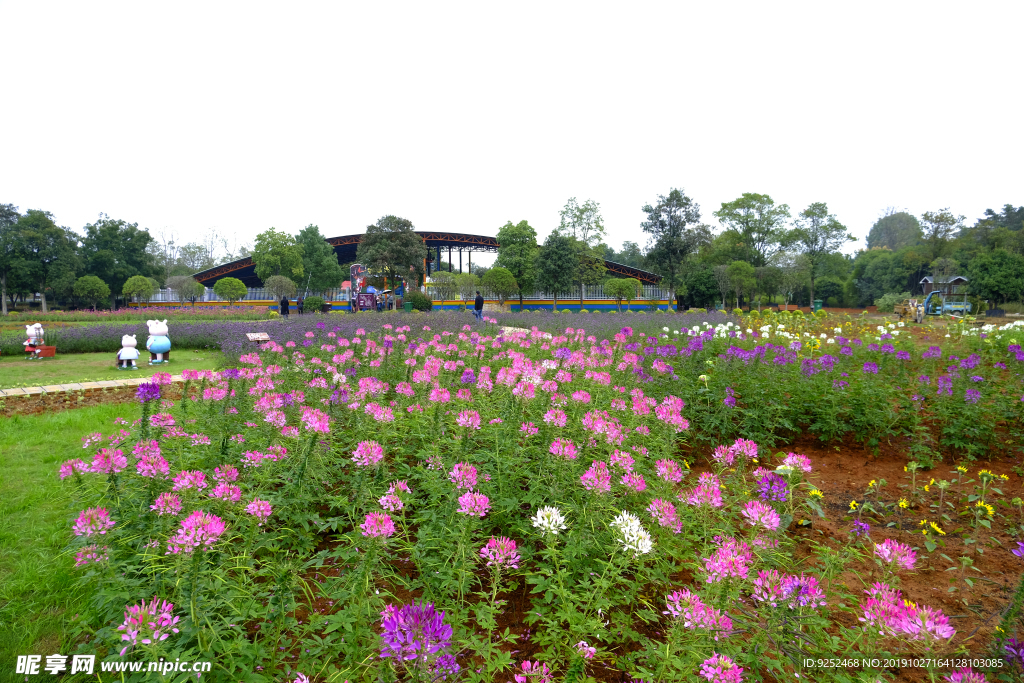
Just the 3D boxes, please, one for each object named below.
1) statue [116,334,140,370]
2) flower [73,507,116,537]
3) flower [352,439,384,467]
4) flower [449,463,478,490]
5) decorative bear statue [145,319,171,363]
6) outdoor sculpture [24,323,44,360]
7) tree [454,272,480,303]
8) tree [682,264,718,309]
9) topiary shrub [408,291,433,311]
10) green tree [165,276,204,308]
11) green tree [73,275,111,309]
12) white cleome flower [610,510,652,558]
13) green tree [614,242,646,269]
[{"bbox_3d":[-7.965,0.229,13.600,0.480,0.745,0.400,-2,5,-30],"label":"statue"},{"bbox_3d":[-1.340,0.578,2.100,0.122,0.088,0.120,0,4,0],"label":"flower"},{"bbox_3d":[-0.691,0.539,3.150,0.151,0.119,0.151,0,4,0],"label":"flower"},{"bbox_3d":[-0.199,0.554,2.687,0.123,0.114,0.117,0,4,0],"label":"flower"},{"bbox_3d":[-7.920,0.007,14.700,0.550,1.020,0.530,-3,5,-38],"label":"decorative bear statue"},{"bbox_3d":[-11.816,0.006,16.200,0.483,0.904,0.386,-2,5,-30],"label":"outdoor sculpture"},{"bbox_3d":[-3.730,-4.229,54.838,2.186,3.092,2.186,0,4,0],"label":"tree"},{"bbox_3d":[17.862,-5.046,62.000,3.411,4.501,3.411,0,4,0],"label":"tree"},{"bbox_3d":[-8.102,-3.528,57.000,2.400,1.900,2.300,0,4,0],"label":"topiary shrub"},{"bbox_3d":[-28.942,-4.321,58.000,3.368,3.058,3.032,0,4,0],"label":"green tree"},{"bbox_3d":[-35.305,-4.014,55.000,3.110,3.152,3.110,0,4,0],"label":"green tree"},{"bbox_3d":[0.387,0.622,2.121,0.135,0.140,0.130,0,4,0],"label":"white cleome flower"},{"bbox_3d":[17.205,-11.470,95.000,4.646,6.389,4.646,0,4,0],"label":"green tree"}]

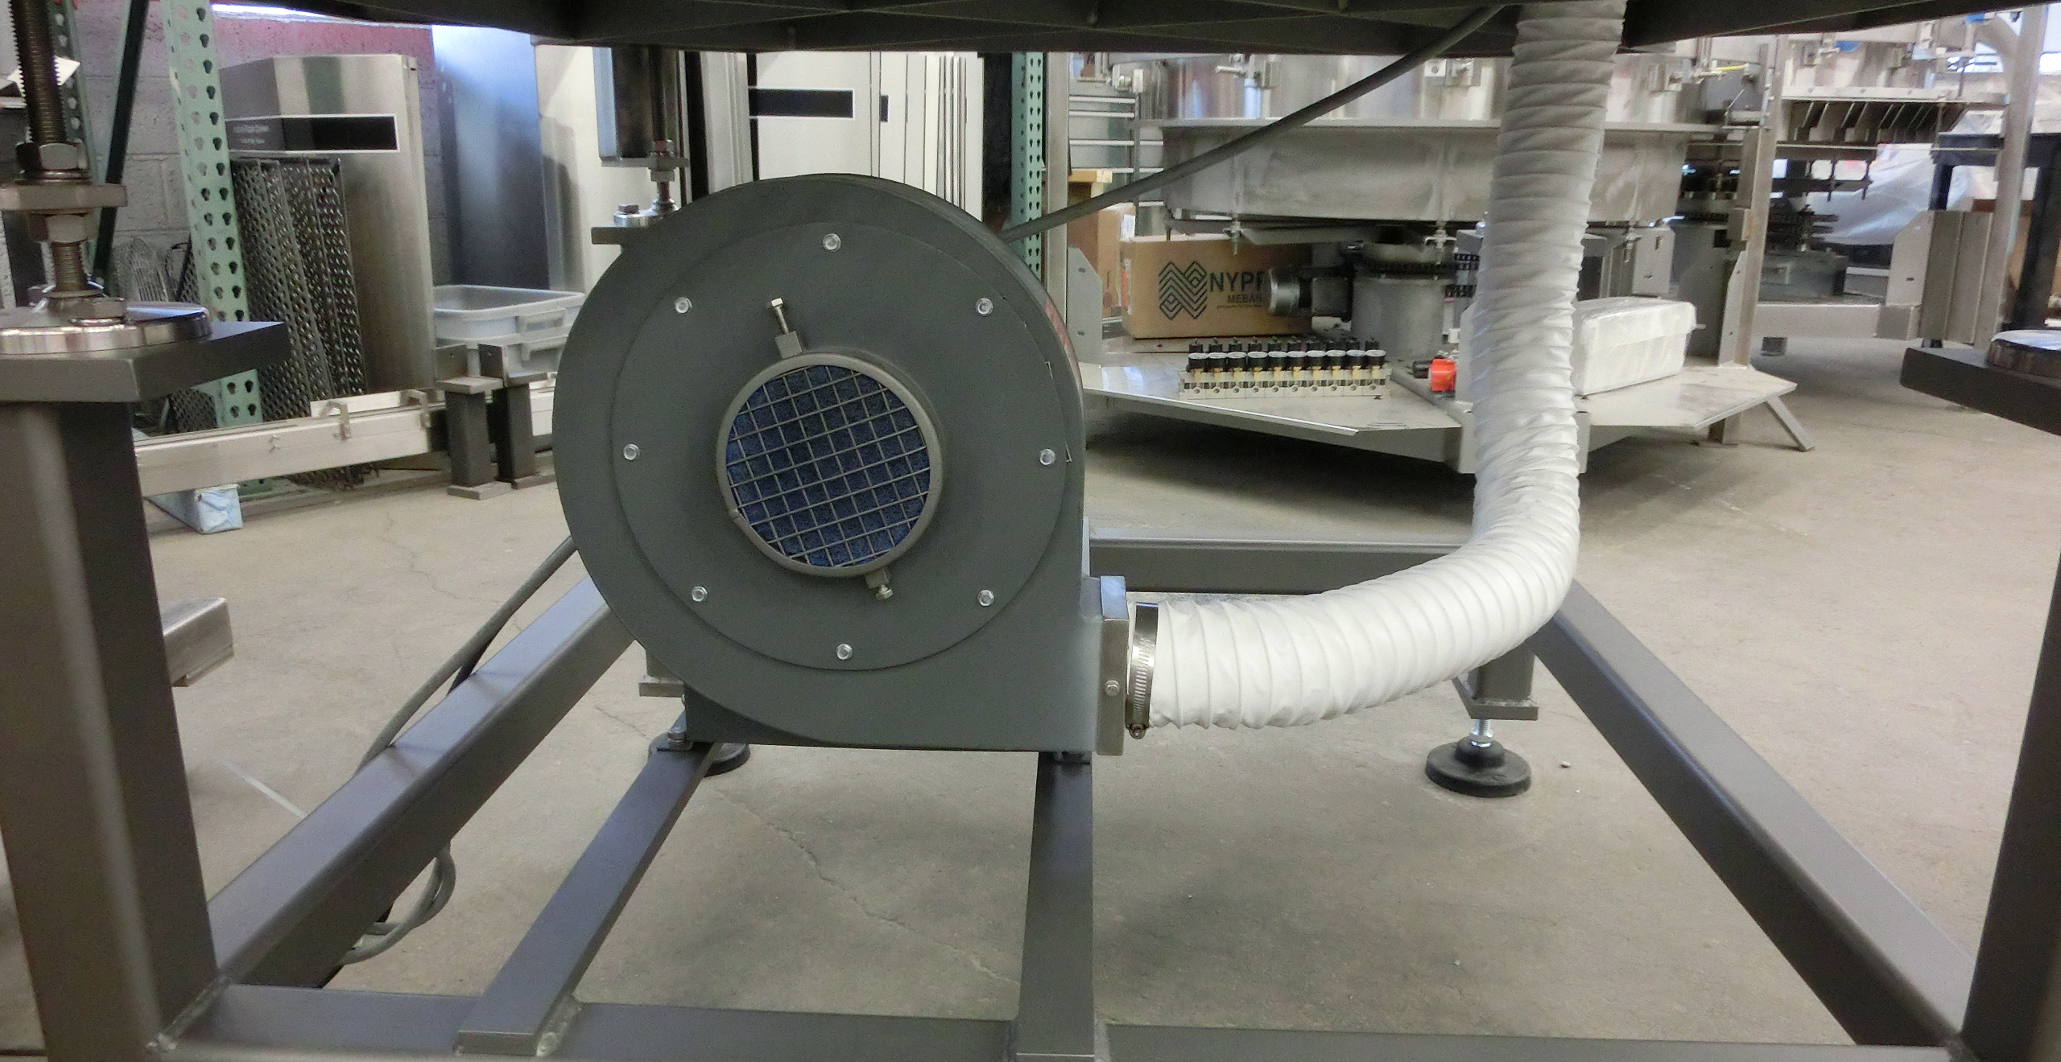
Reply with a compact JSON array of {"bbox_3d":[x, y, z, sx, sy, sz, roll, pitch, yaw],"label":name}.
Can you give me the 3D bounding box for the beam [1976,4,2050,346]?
[{"bbox_3d":[3.455,-1.282,5.025,0.090,1.320,0.090,1,16,3],"label":"beam"}]

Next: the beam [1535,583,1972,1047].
[{"bbox_3d":[0.542,0.178,1.210,0.063,0.063,0.923,1,16,3],"label":"beam"}]

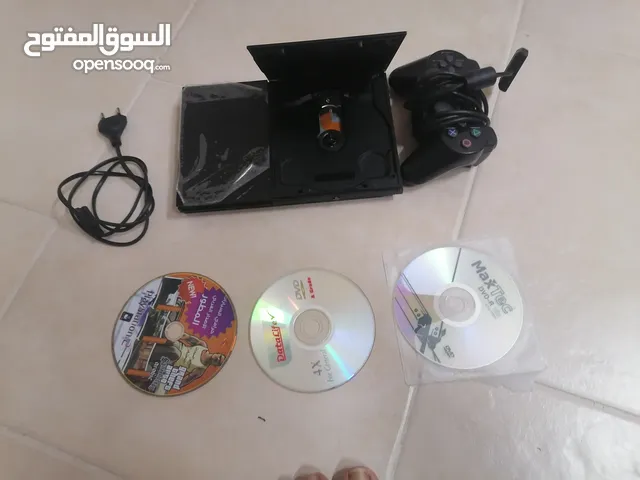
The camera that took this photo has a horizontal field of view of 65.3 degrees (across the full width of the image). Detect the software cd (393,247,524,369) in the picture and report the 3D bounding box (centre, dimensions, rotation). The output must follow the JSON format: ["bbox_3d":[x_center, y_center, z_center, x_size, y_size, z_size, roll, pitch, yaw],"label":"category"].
[{"bbox_3d":[0.130,0.061,0.473,0.120,0.002,0.120,-1,65,3],"label":"software cd"}]

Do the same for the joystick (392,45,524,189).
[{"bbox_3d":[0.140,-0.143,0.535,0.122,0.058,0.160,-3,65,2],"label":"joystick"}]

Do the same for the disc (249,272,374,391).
[{"bbox_3d":[-0.007,0.082,0.472,0.120,0.002,0.120,-4,65,1],"label":"disc"}]

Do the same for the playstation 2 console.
[{"bbox_3d":[-0.038,-0.132,0.488,0.231,0.152,0.153,-4,65,1],"label":"playstation 2 console"}]

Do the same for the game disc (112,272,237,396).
[{"bbox_3d":[-0.139,0.087,0.477,0.120,0.002,0.120,-1,65,3],"label":"game disc"}]

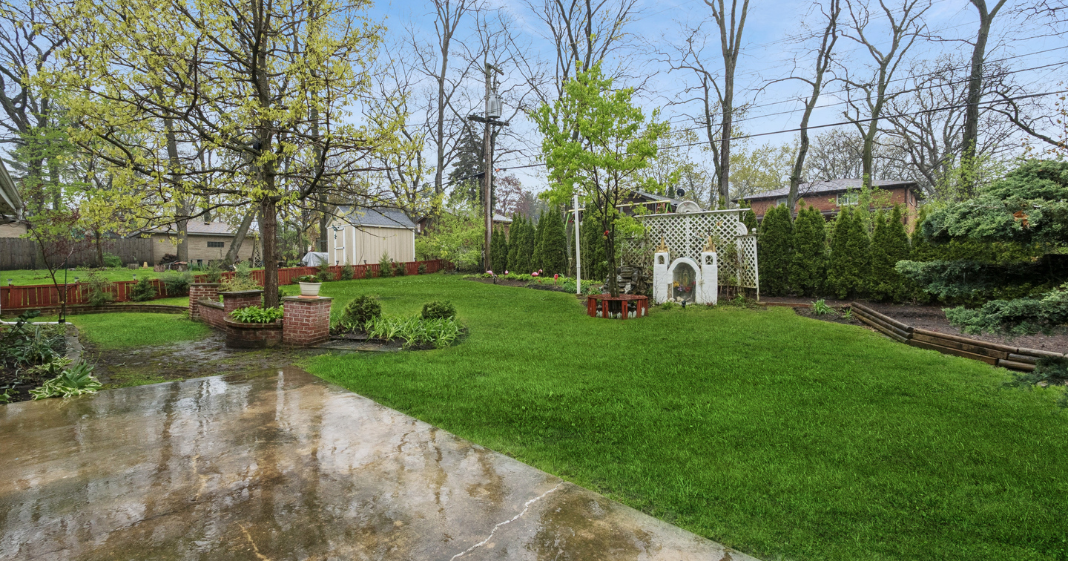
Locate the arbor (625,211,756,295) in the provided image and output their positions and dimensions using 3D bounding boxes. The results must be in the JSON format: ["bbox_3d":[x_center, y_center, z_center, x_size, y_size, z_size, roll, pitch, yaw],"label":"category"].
[{"bbox_3d":[3.800,-0.590,10.950,3.300,2.180,0.500,0,0,40],"label":"arbor"}]

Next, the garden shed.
[{"bbox_3d":[-8.100,-2.080,21.569,3.250,2.917,3.250,2,3,44],"label":"garden shed"}]

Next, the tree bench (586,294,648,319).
[{"bbox_3d":[1.780,0.552,9.263,1.315,0.393,1.315,0,2,0],"label":"tree bench"}]

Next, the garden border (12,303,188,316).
[{"bbox_3d":[-12.100,0.870,12.400,4.200,0.210,1.300,0,0,-14],"label":"garden border"}]

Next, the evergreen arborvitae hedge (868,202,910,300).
[{"bbox_3d":[8.897,-0.678,10.800,1.040,2.420,1.040,0,0,40],"label":"evergreen arborvitae hedge"}]

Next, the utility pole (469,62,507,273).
[{"bbox_3d":[-1.834,-4.583,18.067,1.100,8.652,1.800,2,3,44],"label":"utility pole"}]

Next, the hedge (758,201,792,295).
[{"bbox_3d":[5.960,-0.764,10.677,0.800,2.272,0.800,2,3,44],"label":"hedge"}]

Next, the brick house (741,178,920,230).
[{"bbox_3d":[22.830,-4.398,33.868,11.000,6.833,8.500,2,3,44],"label":"brick house"}]

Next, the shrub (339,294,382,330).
[{"bbox_3d":[-3.271,0.578,8.200,0.730,0.660,0.720,0,0,0],"label":"shrub"}]

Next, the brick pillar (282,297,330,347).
[{"bbox_3d":[-3.820,0.690,7.290,0.540,0.780,0.540,0,0,12],"label":"brick pillar"}]

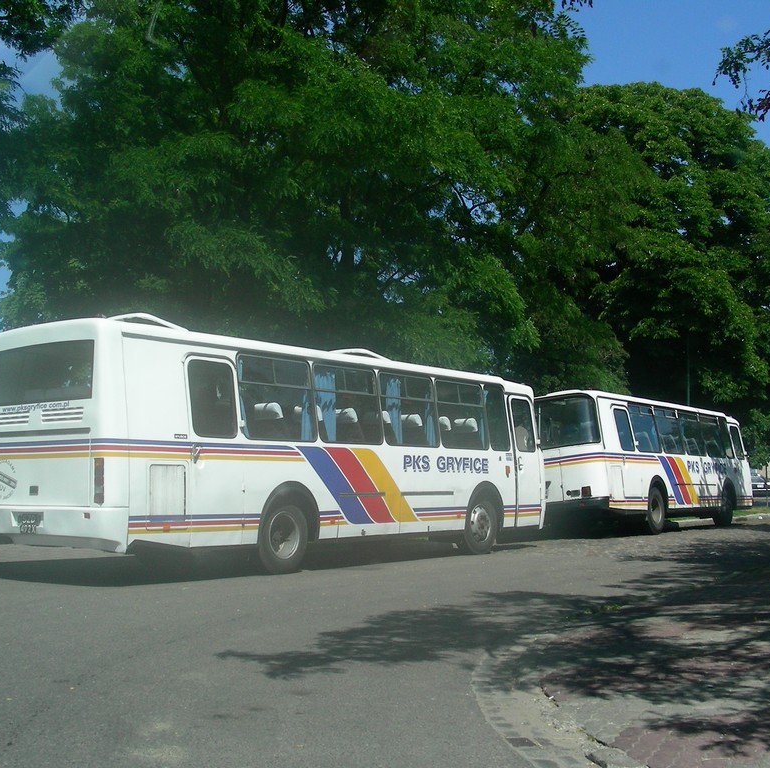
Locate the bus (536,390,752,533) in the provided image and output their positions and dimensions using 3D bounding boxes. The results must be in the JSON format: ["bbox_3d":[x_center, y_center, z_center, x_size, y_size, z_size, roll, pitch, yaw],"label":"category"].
[{"bbox_3d":[6.374,2.049,27.939,2.520,3.130,10.200,-4,-6,34],"label":"bus"}]

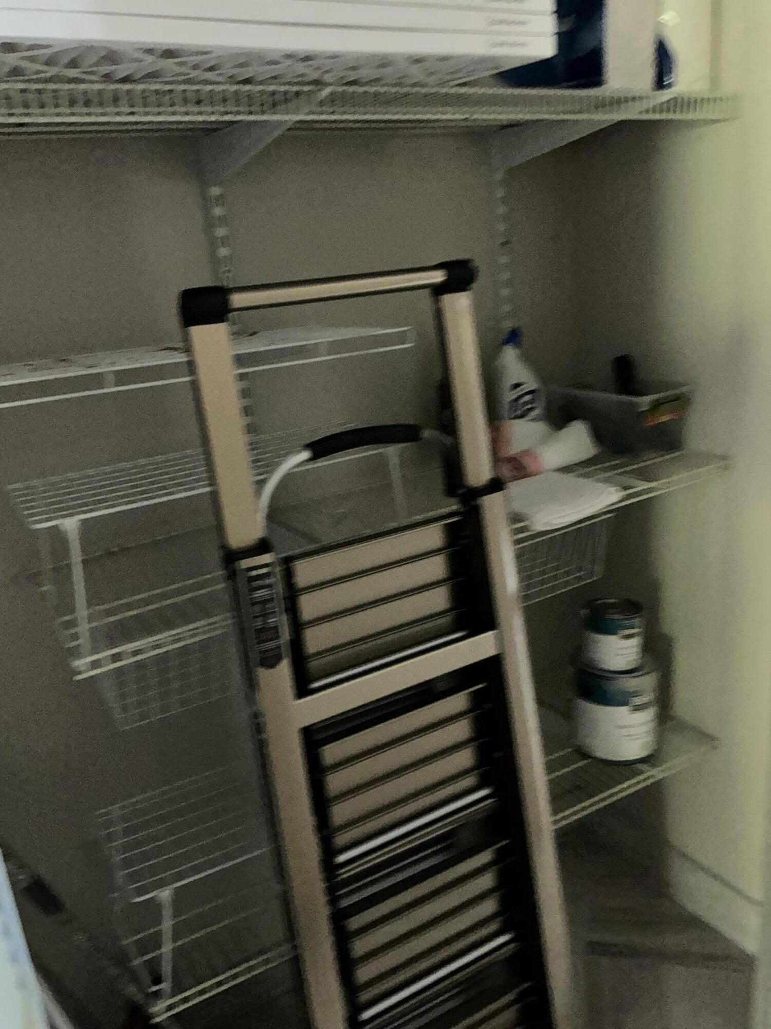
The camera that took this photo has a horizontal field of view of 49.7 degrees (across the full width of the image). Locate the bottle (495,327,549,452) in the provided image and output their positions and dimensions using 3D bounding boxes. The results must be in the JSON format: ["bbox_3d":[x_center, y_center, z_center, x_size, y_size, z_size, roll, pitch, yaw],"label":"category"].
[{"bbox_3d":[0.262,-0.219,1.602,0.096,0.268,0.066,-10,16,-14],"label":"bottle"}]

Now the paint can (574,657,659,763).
[{"bbox_3d":[0.477,0.384,1.714,0.168,0.192,0.168,-6,15,2],"label":"paint can"}]

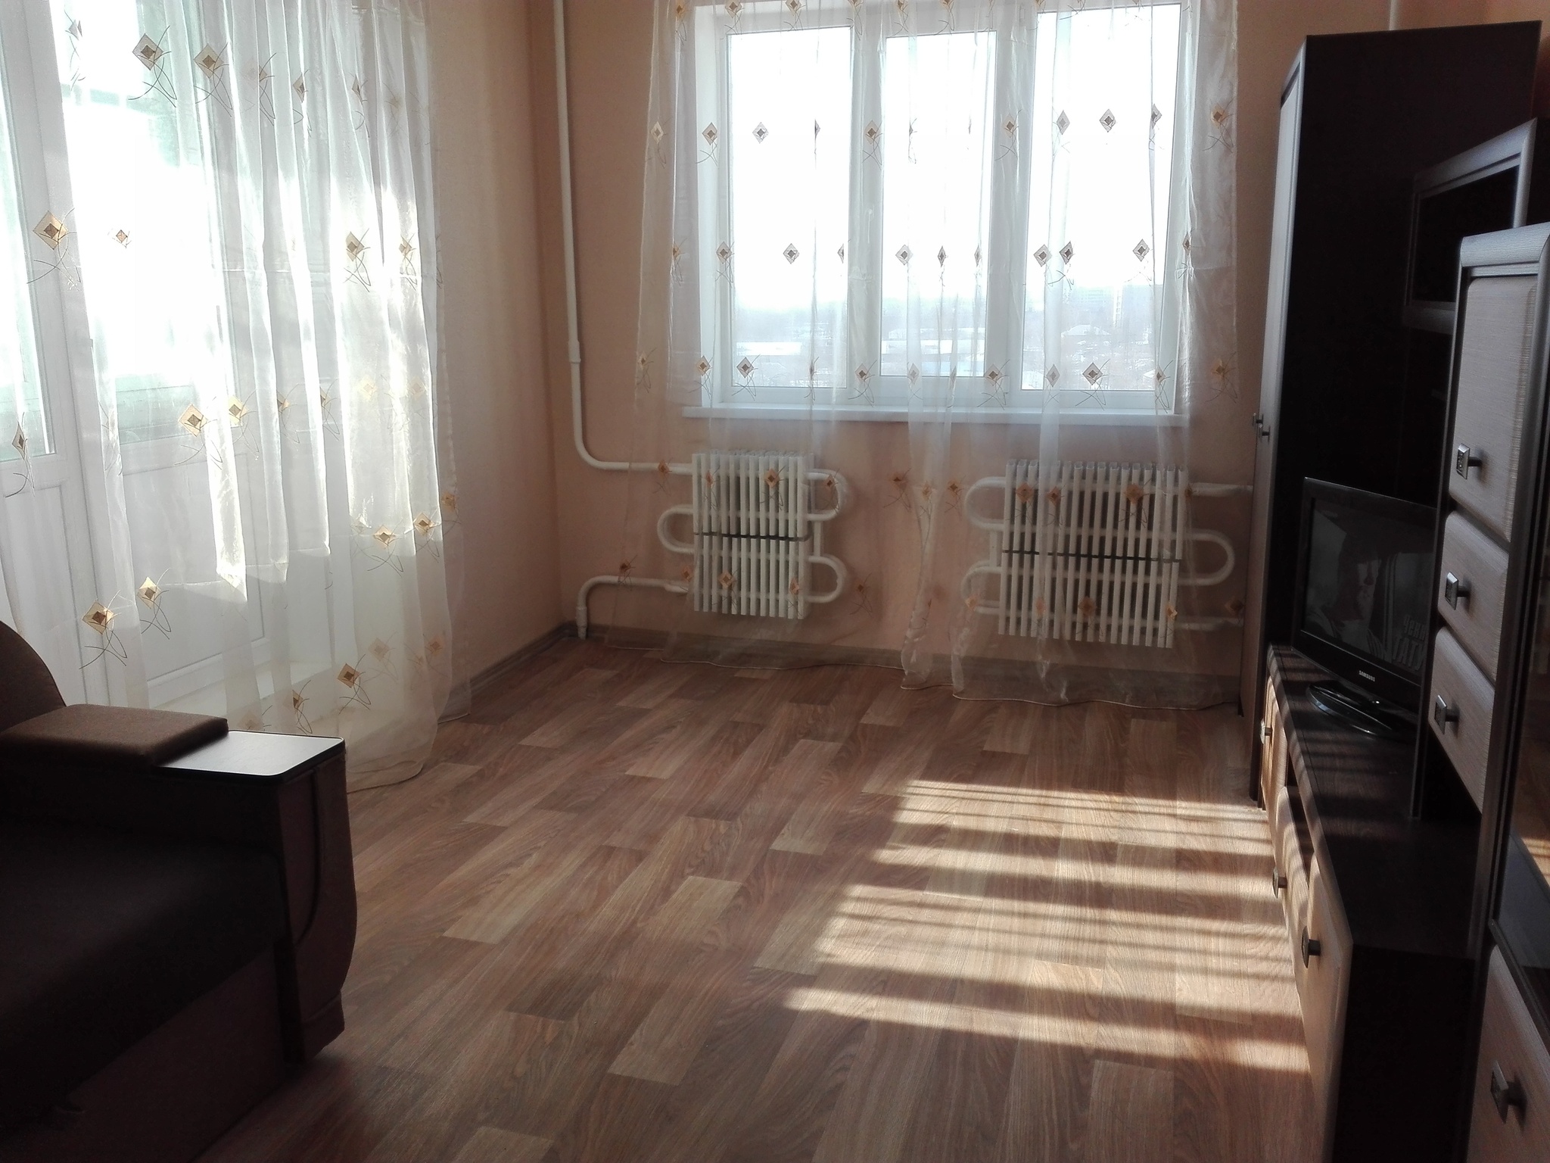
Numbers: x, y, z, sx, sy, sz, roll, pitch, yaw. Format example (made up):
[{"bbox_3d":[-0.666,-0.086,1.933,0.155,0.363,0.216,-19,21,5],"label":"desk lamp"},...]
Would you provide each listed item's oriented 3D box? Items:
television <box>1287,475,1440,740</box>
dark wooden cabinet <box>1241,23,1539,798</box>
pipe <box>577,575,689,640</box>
[{"bbox_3d":[1.370,0.069,2.698,0.200,0.511,0.685,-1,13,-4],"label":"television"},{"bbox_3d":[1.708,-0.439,3.552,0.534,2.047,0.754,4,13,18],"label":"dark wooden cabinet"},{"bbox_3d":[-0.607,0.129,5.133,0.531,0.282,0.050,4,13,18],"label":"pipe"}]

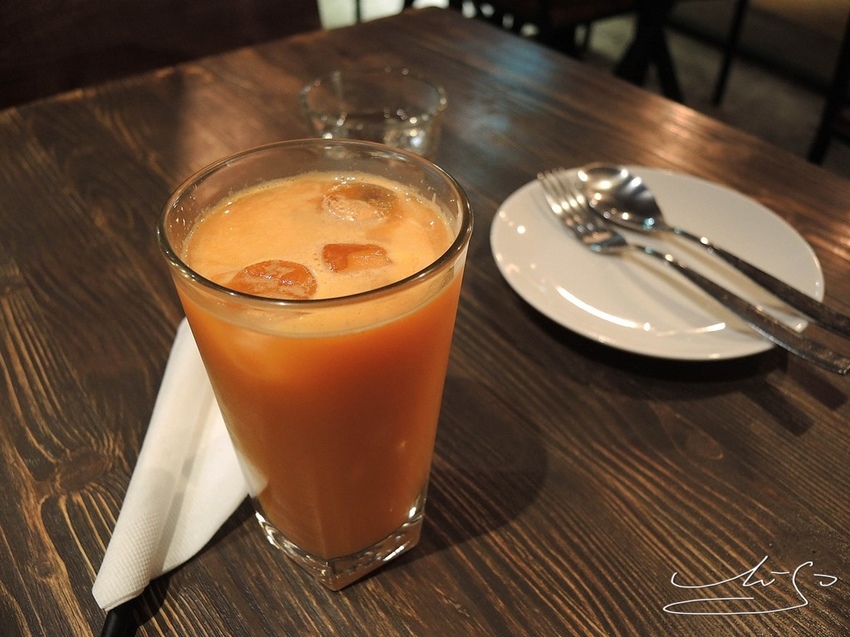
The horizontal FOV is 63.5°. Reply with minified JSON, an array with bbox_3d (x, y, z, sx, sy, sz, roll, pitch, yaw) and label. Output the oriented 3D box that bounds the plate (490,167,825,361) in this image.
[{"bbox_3d":[0.133,-0.035,0.410,0.188,0.021,0.188,1,42,-1],"label":"plate"}]

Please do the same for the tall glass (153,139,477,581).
[{"bbox_3d":[-0.031,0.026,0.239,0.084,0.149,0.084,1,42,-1],"label":"tall glass"}]

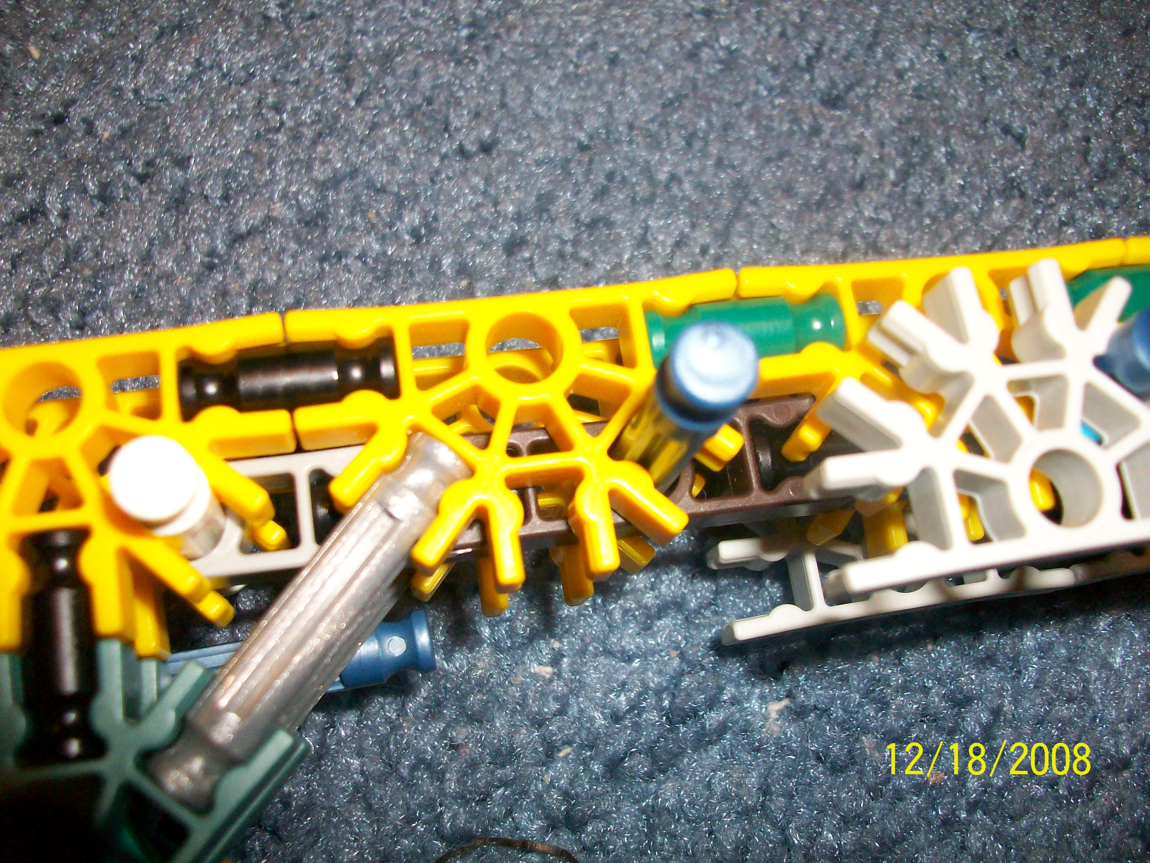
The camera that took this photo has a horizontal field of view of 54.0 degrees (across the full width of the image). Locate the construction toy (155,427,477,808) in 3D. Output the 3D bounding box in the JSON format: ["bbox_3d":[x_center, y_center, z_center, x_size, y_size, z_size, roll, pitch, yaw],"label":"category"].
[{"bbox_3d":[-0.021,0.015,0.089,0.006,0.006,0.033,35,75,6],"label":"construction toy"}]

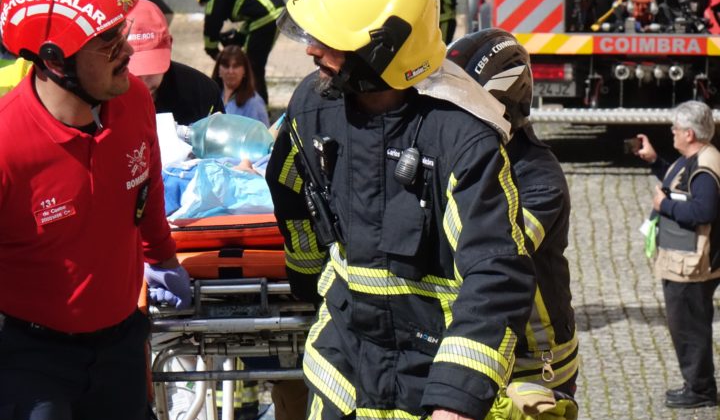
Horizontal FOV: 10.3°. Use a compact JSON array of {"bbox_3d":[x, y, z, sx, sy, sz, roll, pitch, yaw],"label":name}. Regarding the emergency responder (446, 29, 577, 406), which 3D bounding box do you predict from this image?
[{"bbox_3d":[0.300,0.400,10.000,0.540,1.720,0.530,-2,7,-18],"label":"emergency responder"}]

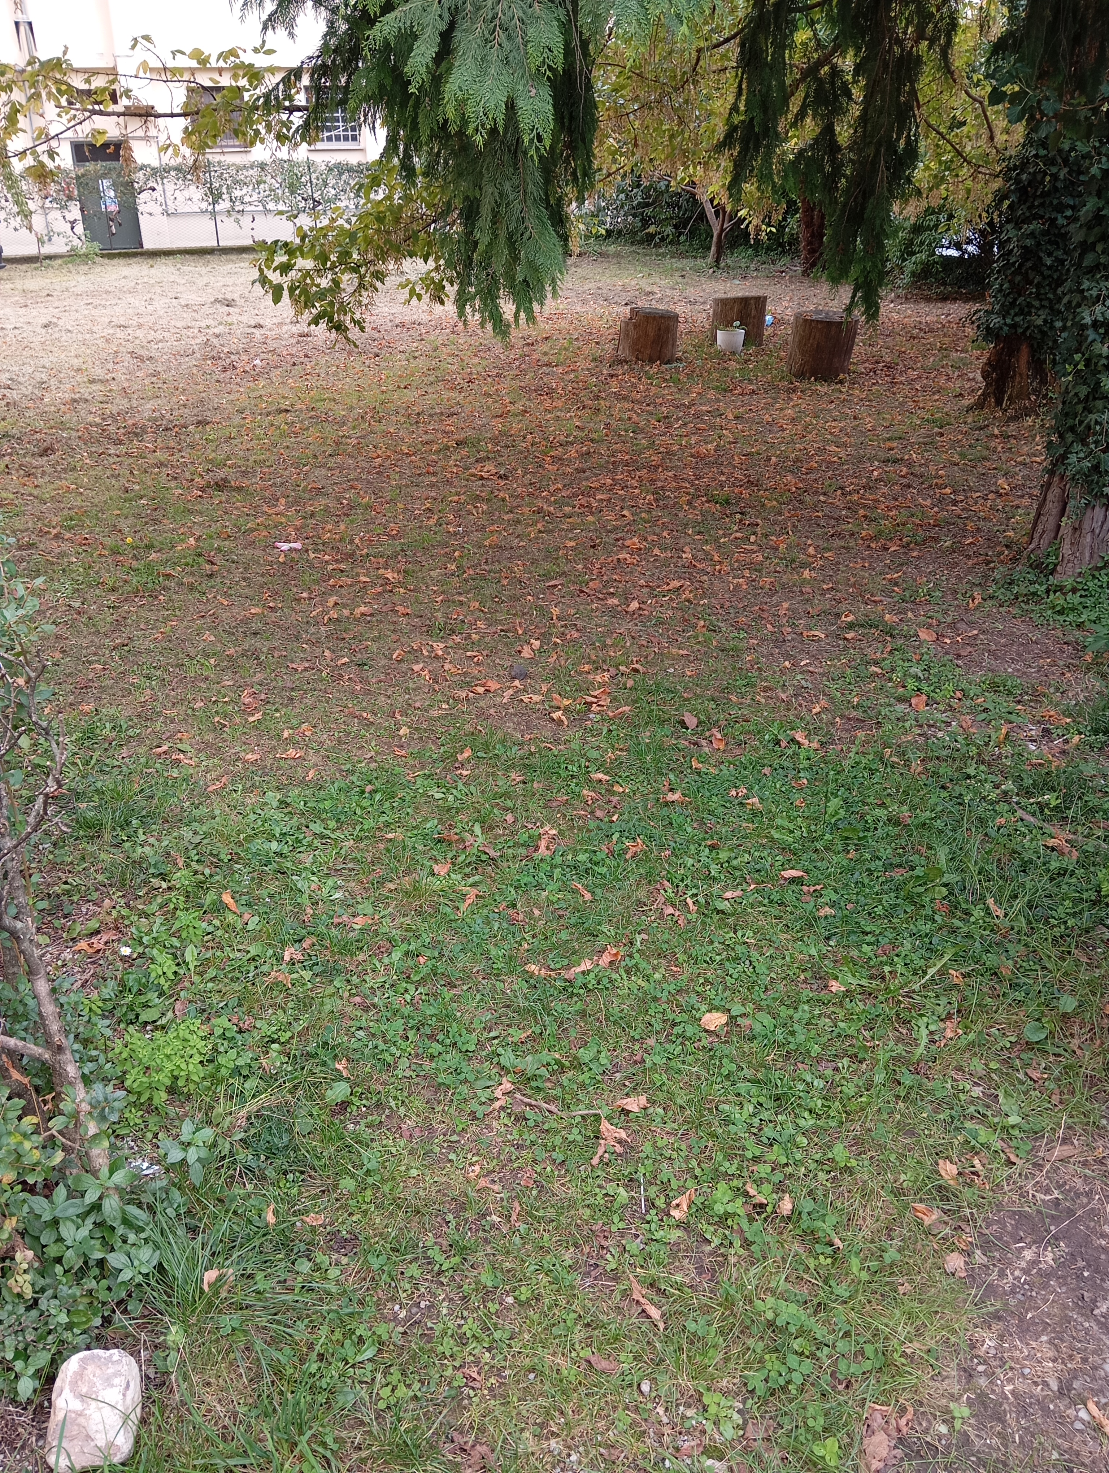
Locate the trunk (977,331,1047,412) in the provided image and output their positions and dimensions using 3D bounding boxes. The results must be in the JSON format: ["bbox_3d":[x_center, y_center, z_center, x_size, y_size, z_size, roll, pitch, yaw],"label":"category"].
[{"bbox_3d":[3.068,-2.438,7.836,0.500,0.520,0.460,9,27,19],"label":"trunk"}]

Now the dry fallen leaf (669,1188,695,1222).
[{"bbox_3d":[0.205,0.736,1.875,0.035,0.030,0.068,15,30,29],"label":"dry fallen leaf"}]

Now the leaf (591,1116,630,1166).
[{"bbox_3d":[0.093,0.678,1.996,0.065,0.030,0.110,6,27,13],"label":"leaf"}]

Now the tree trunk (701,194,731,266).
[{"bbox_3d":[2.490,-7.771,18.234,0.400,1.080,0.350,3,26,7],"label":"tree trunk"}]

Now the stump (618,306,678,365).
[{"bbox_3d":[0.786,-3.362,9.927,0.500,0.400,0.500,1,26,4],"label":"stump"}]

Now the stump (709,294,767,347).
[{"bbox_3d":[1.657,-3.742,10.697,0.480,0.400,0.480,3,26,8],"label":"stump"}]

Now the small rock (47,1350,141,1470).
[{"bbox_3d":[-0.594,0.867,1.538,0.115,0.095,0.145,-5,26,-9],"label":"small rock"}]

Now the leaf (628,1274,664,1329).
[{"bbox_3d":[0.133,0.813,1.717,0.040,0.025,0.094,-12,28,-23],"label":"leaf"}]

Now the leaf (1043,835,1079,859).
[{"bbox_3d":[1.193,0.262,2.814,0.078,0.035,0.065,16,30,30],"label":"leaf"}]

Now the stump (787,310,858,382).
[{"bbox_3d":[2.071,-3.024,9.148,0.540,0.450,0.540,5,26,11],"label":"stump"}]

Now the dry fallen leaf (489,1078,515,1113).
[{"bbox_3d":[-0.095,0.632,2.095,0.035,0.025,0.088,9,27,19],"label":"dry fallen leaf"}]

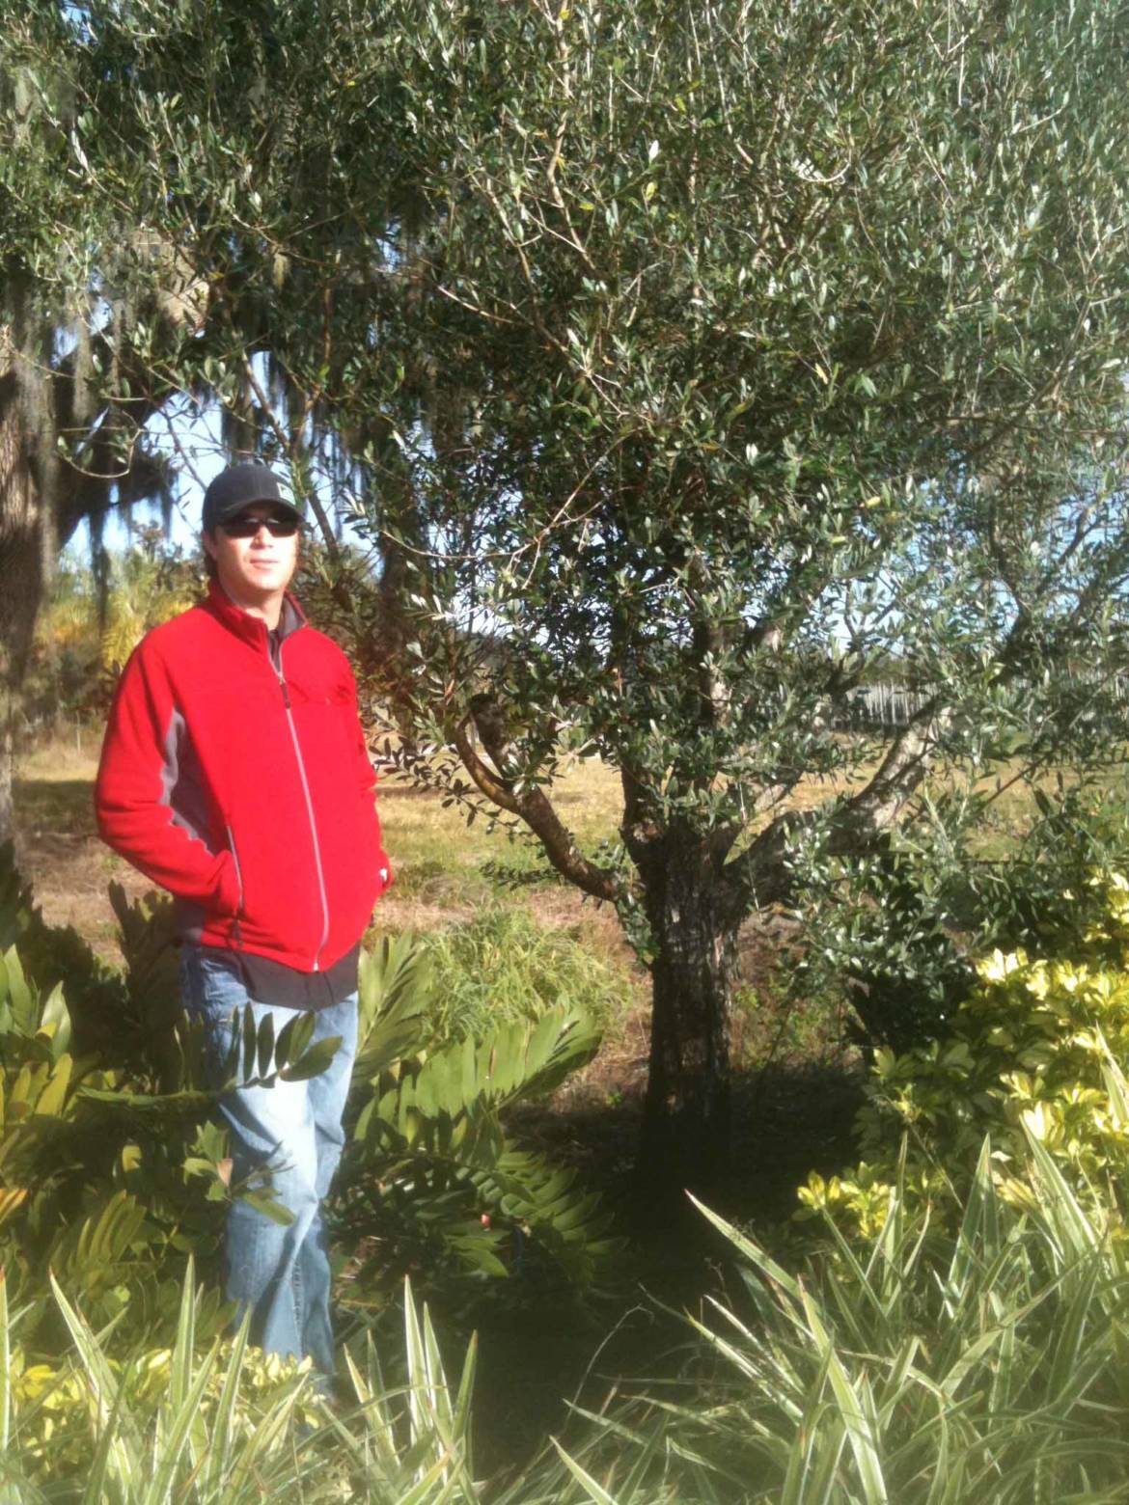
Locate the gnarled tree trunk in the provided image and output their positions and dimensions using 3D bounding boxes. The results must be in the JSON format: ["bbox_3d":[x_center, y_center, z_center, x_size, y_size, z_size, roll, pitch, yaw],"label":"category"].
[{"bbox_3d":[0.327,0.695,4.150,0.290,1.000,0.280,0,3,0],"label":"gnarled tree trunk"}]

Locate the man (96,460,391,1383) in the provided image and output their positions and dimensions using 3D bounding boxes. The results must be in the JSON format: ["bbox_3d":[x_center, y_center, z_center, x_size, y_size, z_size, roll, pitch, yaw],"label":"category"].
[{"bbox_3d":[-0.605,0.355,2.880,0.580,1.830,0.370,-2,4,-41],"label":"man"}]

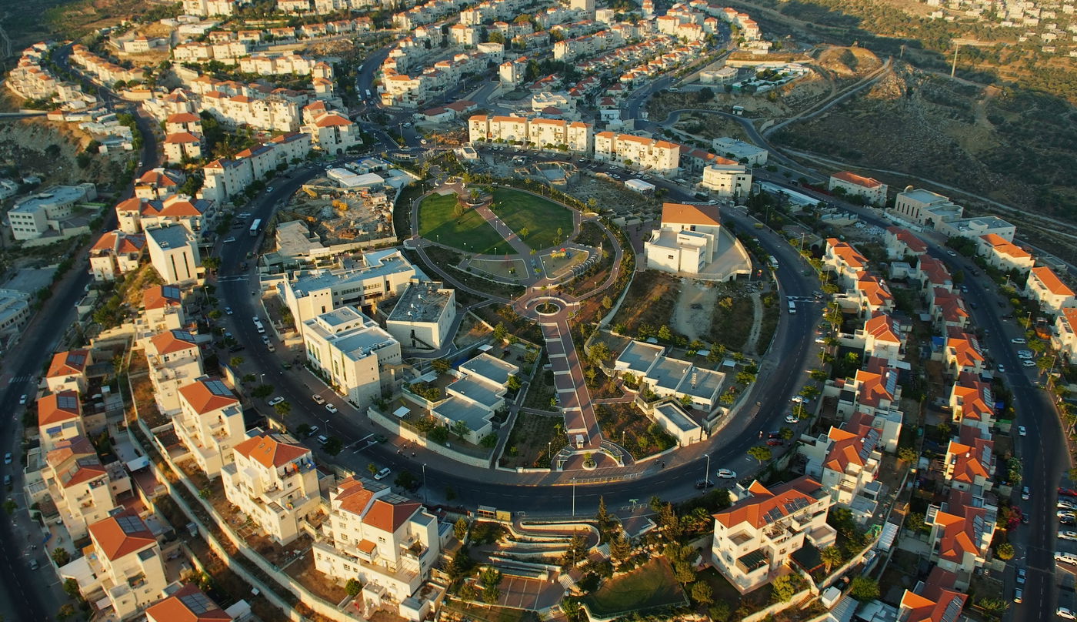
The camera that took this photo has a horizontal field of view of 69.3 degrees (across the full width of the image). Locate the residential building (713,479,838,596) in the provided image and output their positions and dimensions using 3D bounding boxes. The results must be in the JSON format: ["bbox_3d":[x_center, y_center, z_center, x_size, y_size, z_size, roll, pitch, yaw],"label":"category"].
[{"bbox_3d":[50.630,46.070,168.300,26.190,14.200,14.490,-15,28,-27],"label":"residential building"}]

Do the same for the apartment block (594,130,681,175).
[{"bbox_3d":[53.920,-87.640,425.560,49.800,15.500,11.500,21,32,38],"label":"apartment block"}]

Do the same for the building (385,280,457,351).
[{"bbox_3d":[-36.740,0.640,253.420,15.920,9.400,31.960,2,25,5],"label":"building"}]

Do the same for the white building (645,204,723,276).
[{"bbox_3d":[59.300,-32.020,314.000,26.800,16.300,46.500,6,26,13],"label":"white building"}]

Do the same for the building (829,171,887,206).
[{"bbox_3d":[160.640,-61.750,392.410,12.500,12.700,23.800,-15,29,-28],"label":"building"}]

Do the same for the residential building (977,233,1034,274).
[{"bbox_3d":[196.650,-24.540,330.240,10.750,10.300,25.510,-2,25,-4],"label":"residential building"}]

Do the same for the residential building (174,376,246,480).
[{"bbox_3d":[-87.850,29.190,208.690,13.000,18.500,25.670,-20,31,-36],"label":"residential building"}]

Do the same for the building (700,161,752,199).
[{"bbox_3d":[87.540,-60.680,360.580,21.120,11.400,15.400,1,25,5],"label":"building"}]

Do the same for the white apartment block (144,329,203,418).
[{"bbox_3d":[-107.730,16.640,231.110,12.900,20.200,18.500,-16,29,-30],"label":"white apartment block"}]

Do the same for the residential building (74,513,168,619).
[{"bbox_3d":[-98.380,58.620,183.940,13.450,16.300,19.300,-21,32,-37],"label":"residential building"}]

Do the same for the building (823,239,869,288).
[{"bbox_3d":[110.930,-18.310,283.280,11.000,11.400,26.300,0,25,0],"label":"building"}]

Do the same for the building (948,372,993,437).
[{"bbox_3d":[124.470,26.910,223.910,10.600,11.400,26.100,10,27,22],"label":"building"}]

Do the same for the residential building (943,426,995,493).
[{"bbox_3d":[112.500,38.710,202.570,11.180,9.100,25.170,12,28,24],"label":"residential building"}]

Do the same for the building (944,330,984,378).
[{"bbox_3d":[133.540,13.770,244.810,10.500,11.400,26.100,8,26,17],"label":"building"}]

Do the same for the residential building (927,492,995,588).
[{"bbox_3d":[96.290,51.560,178.670,11.800,11.400,26.300,14,28,27],"label":"residential building"}]

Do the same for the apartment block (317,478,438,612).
[{"bbox_3d":[-34.100,47.940,166.760,25.700,18.300,13.600,12,28,25],"label":"apartment block"}]

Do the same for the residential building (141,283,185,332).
[{"bbox_3d":[-118.110,1.740,245.500,12.000,16.200,16.000,-11,27,-22],"label":"residential building"}]

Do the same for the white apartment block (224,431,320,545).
[{"bbox_3d":[-64.170,39.130,186.220,27.600,20.000,12.490,21,32,38],"label":"white apartment block"}]

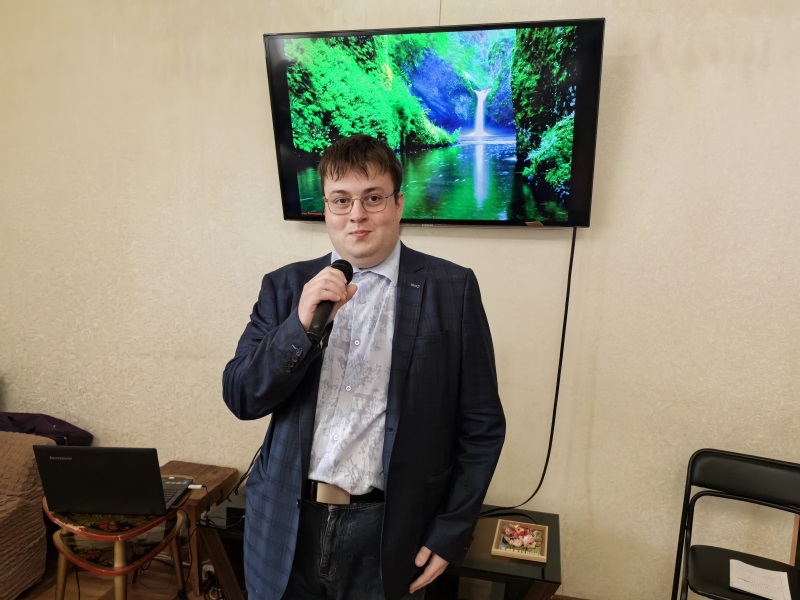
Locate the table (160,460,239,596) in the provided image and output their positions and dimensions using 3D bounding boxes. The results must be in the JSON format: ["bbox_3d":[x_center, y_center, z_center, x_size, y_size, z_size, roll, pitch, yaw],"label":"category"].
[{"bbox_3d":[-0.894,0.940,2.596,0.338,0.405,0.300,3,8,13],"label":"table"}]

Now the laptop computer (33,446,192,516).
[{"bbox_3d":[-0.949,0.565,2.116,0.384,0.263,0.319,1,8,1],"label":"laptop computer"}]

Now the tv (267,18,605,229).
[{"bbox_3d":[0.098,-0.594,2.180,1.130,0.656,0.060,3,23,13],"label":"tv"}]

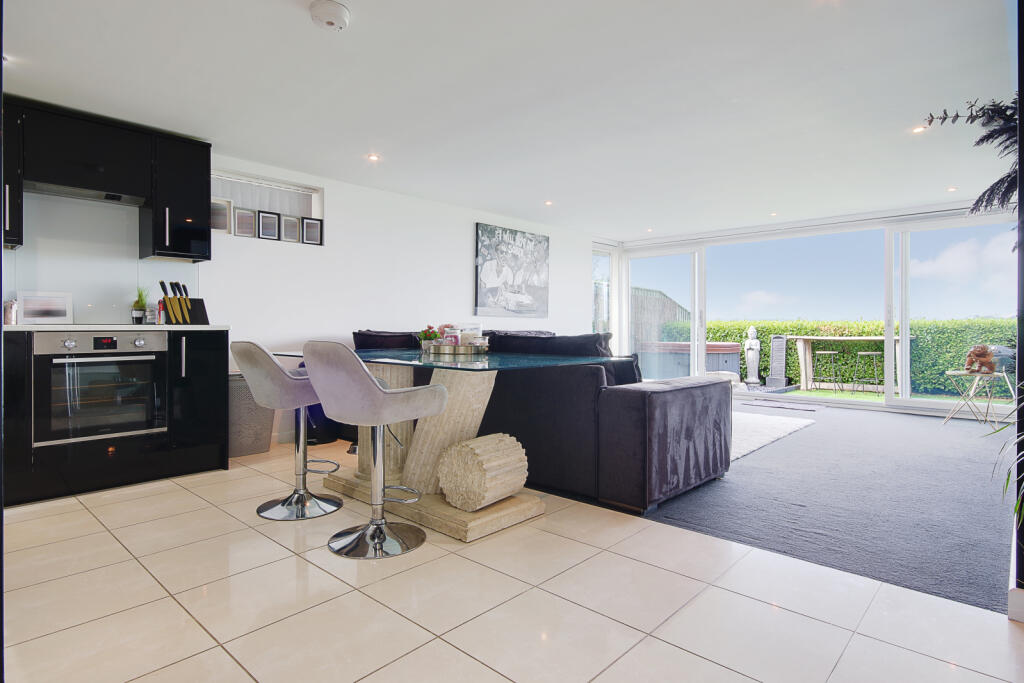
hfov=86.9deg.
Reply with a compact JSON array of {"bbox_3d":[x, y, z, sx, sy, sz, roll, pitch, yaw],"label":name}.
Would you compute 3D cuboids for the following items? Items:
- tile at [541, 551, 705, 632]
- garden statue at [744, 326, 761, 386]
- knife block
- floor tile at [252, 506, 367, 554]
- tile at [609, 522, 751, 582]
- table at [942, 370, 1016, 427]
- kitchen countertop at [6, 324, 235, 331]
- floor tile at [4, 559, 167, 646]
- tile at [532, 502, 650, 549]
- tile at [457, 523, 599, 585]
[{"bbox_3d":[0.385,0.844,1.858,0.433,0.010,0.427,1,2,43],"label":"tile"},{"bbox_3d":[4.790,0.270,10.723,0.320,1.130,0.280,1,1,29],"label":"garden statue"},{"bbox_3d":[-2.156,-0.194,3.590,0.100,0.187,0.275,1,2,42],"label":"knife block"},{"bbox_3d":[-0.885,0.864,2.505,0.443,0.010,0.443,1,2,42],"label":"floor tile"},{"bbox_3d":[0.691,0.871,2.261,0.443,0.010,0.443,1,2,42],"label":"tile"},{"bbox_3d":[4.409,0.555,5.142,0.440,0.520,0.440,0,1,0],"label":"table"},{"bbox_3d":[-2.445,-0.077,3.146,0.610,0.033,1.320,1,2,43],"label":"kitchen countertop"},{"bbox_3d":[-1.438,0.851,1.794,0.433,0.010,0.427,1,2,43],"label":"floor tile"},{"bbox_3d":[0.343,0.832,2.451,0.433,0.010,0.388,1,2,43],"label":"tile"},{"bbox_3d":[0.067,0.839,2.151,0.433,0.010,0.427,1,2,43],"label":"tile"}]

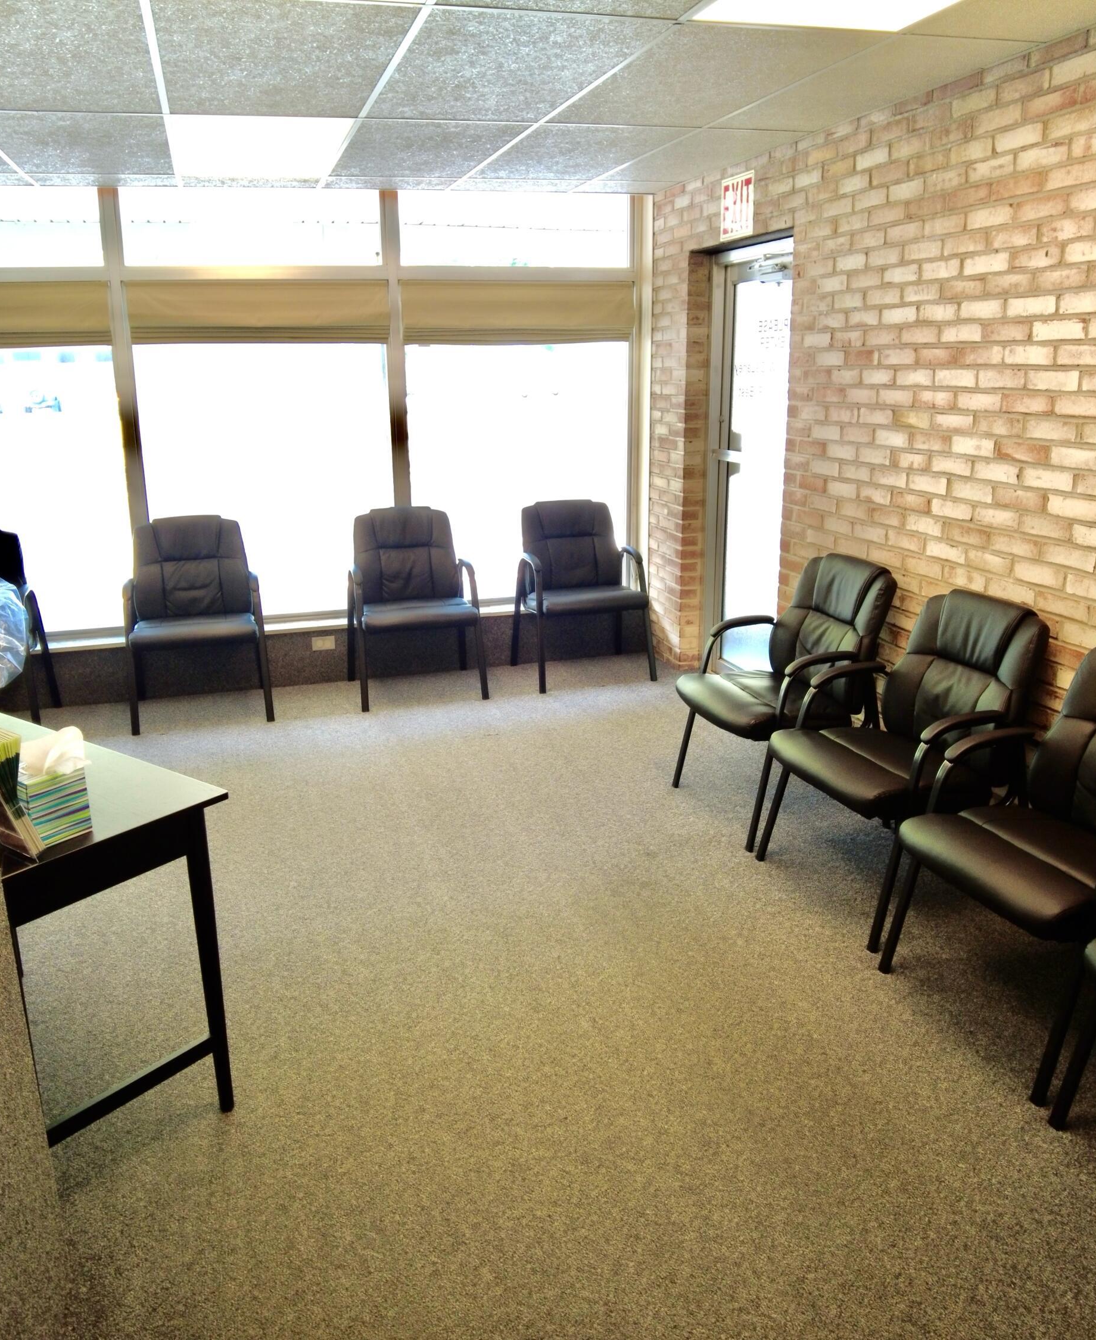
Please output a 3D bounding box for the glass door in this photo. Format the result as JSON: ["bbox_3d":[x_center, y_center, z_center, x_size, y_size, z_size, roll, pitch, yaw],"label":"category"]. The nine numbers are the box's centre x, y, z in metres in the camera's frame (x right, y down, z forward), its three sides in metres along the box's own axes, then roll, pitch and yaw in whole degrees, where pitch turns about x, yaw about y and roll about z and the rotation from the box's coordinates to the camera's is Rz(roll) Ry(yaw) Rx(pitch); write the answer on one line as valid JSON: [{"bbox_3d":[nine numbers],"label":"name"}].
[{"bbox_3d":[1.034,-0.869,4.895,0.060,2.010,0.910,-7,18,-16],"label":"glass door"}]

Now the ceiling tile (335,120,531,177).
[{"bbox_3d":[-0.495,-2.027,4.034,0.610,0.020,1.197,-7,18,-16],"label":"ceiling tile"}]

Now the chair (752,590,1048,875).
[{"bbox_3d":[1.061,0.241,3.153,0.620,0.950,0.635,-7,18,-18],"label":"chair"}]

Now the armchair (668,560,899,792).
[{"bbox_3d":[0.850,0.059,3.762,0.620,0.950,0.635,-7,18,-17],"label":"armchair"}]

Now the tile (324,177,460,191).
[{"bbox_3d":[-0.716,-2.233,4.724,0.610,0.020,0.322,-7,18,-16],"label":"tile"}]

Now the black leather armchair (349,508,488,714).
[{"bbox_3d":[-0.686,-0.336,5.204,0.620,0.910,0.600,-6,18,-14],"label":"black leather armchair"}]

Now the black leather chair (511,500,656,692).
[{"bbox_3d":[0.173,-0.424,5.403,0.620,0.910,0.600,-6,18,-15],"label":"black leather chair"}]

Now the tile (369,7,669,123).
[{"bbox_3d":[-0.155,-1.709,2.966,0.605,0.020,1.210,-7,18,-16],"label":"tile"}]

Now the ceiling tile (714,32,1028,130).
[{"bbox_3d":[0.944,-1.831,3.259,0.458,0.020,1.197,-7,18,-16],"label":"ceiling tile"}]

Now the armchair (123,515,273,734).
[{"bbox_3d":[-1.706,-0.240,4.950,0.635,0.950,0.610,-6,18,-13],"label":"armchair"}]

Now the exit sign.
[{"bbox_3d":[0.802,-1.986,4.430,0.020,0.250,0.300,-7,18,-16],"label":"exit sign"}]

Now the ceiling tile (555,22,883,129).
[{"bbox_3d":[0.429,-1.775,3.133,0.605,0.020,1.210,-7,18,-16],"label":"ceiling tile"}]

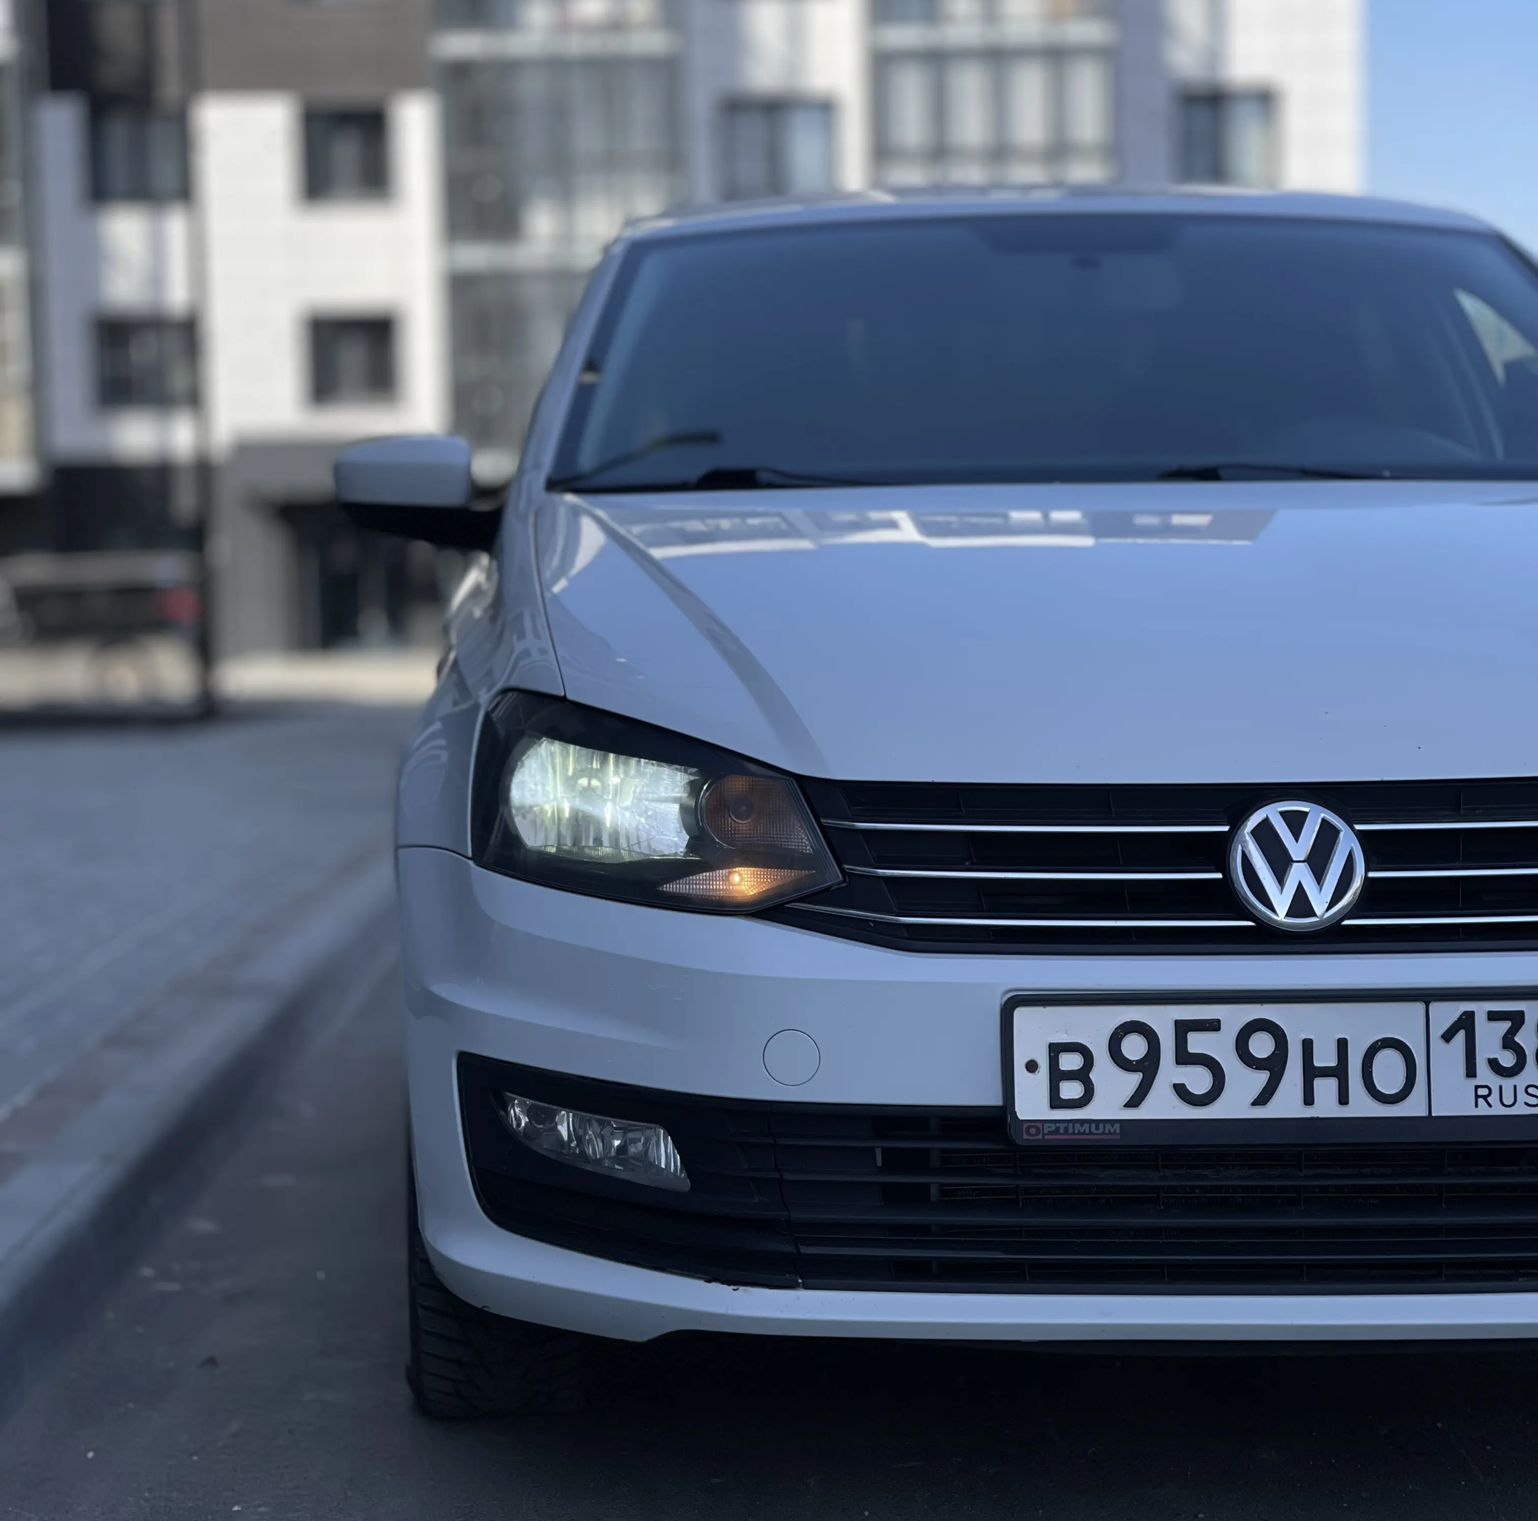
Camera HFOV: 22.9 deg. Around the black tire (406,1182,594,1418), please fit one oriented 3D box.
[{"bbox_3d":[-0.294,0.412,4.090,0.195,0.600,0.600,-1,3,-1],"label":"black tire"}]

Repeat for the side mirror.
[{"bbox_3d":[-0.436,-0.337,4.770,0.225,0.145,0.140,-1,3,-1],"label":"side mirror"}]

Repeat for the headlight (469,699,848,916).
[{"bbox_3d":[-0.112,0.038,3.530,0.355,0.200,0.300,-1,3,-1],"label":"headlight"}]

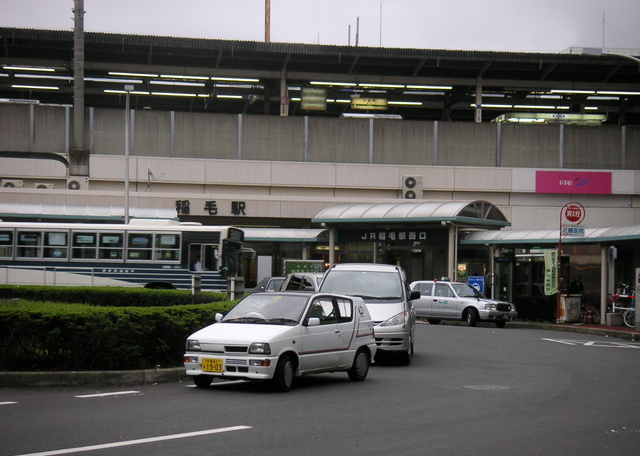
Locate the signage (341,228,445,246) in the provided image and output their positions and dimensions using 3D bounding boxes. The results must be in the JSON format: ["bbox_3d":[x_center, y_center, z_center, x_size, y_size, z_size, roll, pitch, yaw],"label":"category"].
[{"bbox_3d":[2.852,0.358,53.268,4.463,0.672,0.150,0,-2,25],"label":"signage"}]

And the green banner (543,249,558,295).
[{"bbox_3d":[7.847,1.498,47.039,0.525,1.548,0.080,1,-2,-5],"label":"green banner"}]

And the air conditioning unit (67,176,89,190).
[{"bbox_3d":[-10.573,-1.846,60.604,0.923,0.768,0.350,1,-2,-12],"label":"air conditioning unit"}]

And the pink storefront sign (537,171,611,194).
[{"bbox_3d":[11.879,-2.118,65.089,3.765,1.037,0.120,1,-2,-9],"label":"pink storefront sign"}]

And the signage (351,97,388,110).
[{"bbox_3d":[2.615,-6.510,73.152,1.991,0.619,0.220,1,-2,-10],"label":"signage"}]

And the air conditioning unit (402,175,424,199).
[{"bbox_3d":[4.224,-1.746,63.601,0.940,1.237,0.350,1,-2,-10],"label":"air conditioning unit"}]

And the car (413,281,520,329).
[{"bbox_3d":[4.417,2.534,46.640,4.690,1.530,1.700,-1,-3,45],"label":"car"}]

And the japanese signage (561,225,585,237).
[{"bbox_3d":[8.624,0.096,47.132,0.810,0.408,0.060,1,-2,-8],"label":"japanese signage"}]

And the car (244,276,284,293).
[{"bbox_3d":[-0.735,2.652,50.936,4.650,1.480,1.700,0,-2,11],"label":"car"}]

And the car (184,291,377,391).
[{"bbox_3d":[-0.521,1.557,19.655,1.400,1.340,3.200,0,-2,29],"label":"car"}]

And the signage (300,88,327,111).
[{"bbox_3d":[-0.333,-6.718,72.638,1.348,1.176,0.220,1,-2,-10],"label":"signage"}]

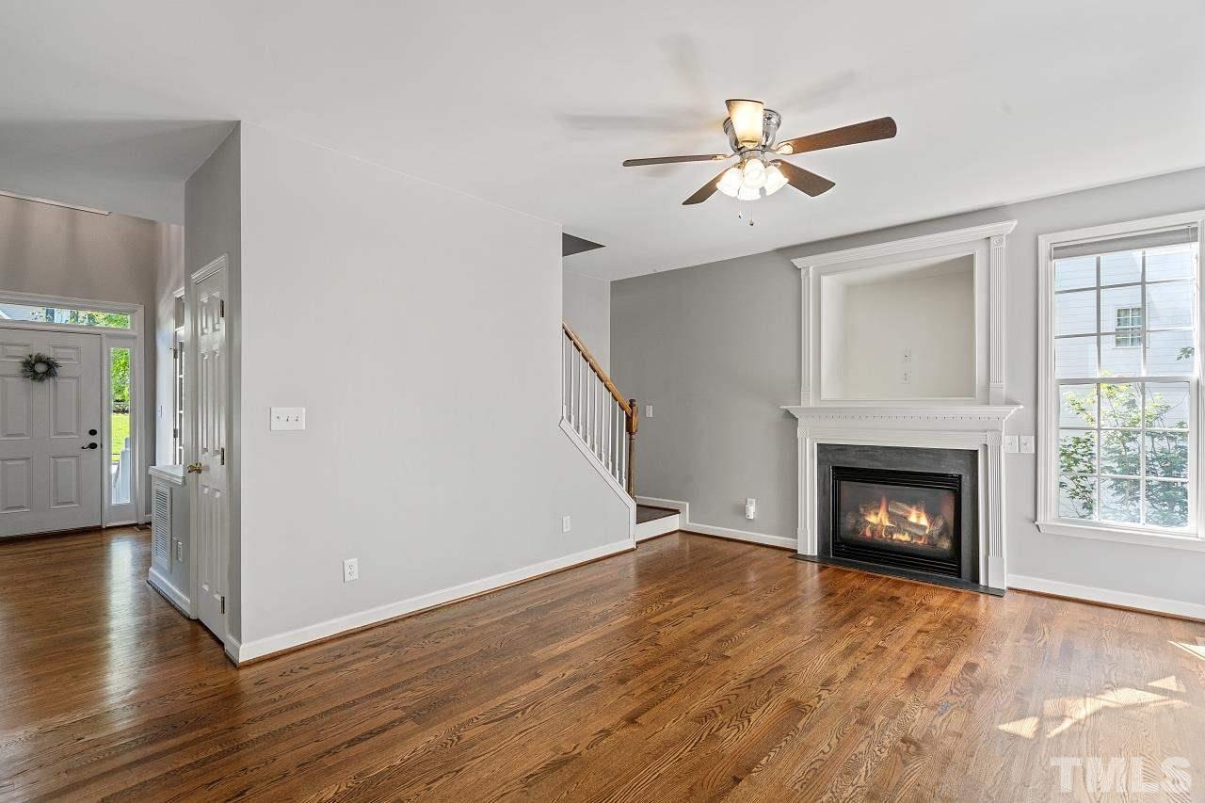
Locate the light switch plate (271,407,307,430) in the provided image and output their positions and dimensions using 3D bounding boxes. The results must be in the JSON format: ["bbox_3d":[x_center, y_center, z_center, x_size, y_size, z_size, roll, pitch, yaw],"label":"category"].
[{"bbox_3d":[-1.670,0.095,3.031,0.012,0.120,0.171,0,-1,42],"label":"light switch plate"}]

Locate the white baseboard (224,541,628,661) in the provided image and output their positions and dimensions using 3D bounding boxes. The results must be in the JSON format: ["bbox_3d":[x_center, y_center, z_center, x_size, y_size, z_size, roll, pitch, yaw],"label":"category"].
[{"bbox_3d":[-0.773,1.277,4.008,0.022,0.102,3.137,0,-1,42],"label":"white baseboard"}]

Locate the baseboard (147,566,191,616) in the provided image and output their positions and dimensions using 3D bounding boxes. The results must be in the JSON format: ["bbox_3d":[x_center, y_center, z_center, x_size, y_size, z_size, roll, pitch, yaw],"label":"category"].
[{"bbox_3d":[-2.910,1.275,3.823,1.158,0.102,0.022,0,-1,42],"label":"baseboard"}]

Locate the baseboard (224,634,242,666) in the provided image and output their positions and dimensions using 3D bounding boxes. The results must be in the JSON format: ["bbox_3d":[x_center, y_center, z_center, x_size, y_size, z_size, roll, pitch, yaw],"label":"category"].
[{"bbox_3d":[-1.886,1.269,2.914,0.205,0.102,0.022,0,-1,42],"label":"baseboard"}]

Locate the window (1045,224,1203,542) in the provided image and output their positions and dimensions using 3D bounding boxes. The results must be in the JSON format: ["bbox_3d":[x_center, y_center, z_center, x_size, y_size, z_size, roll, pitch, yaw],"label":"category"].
[{"bbox_3d":[3.356,-0.116,3.695,0.859,2.069,0.100,0,-1,42],"label":"window"}]

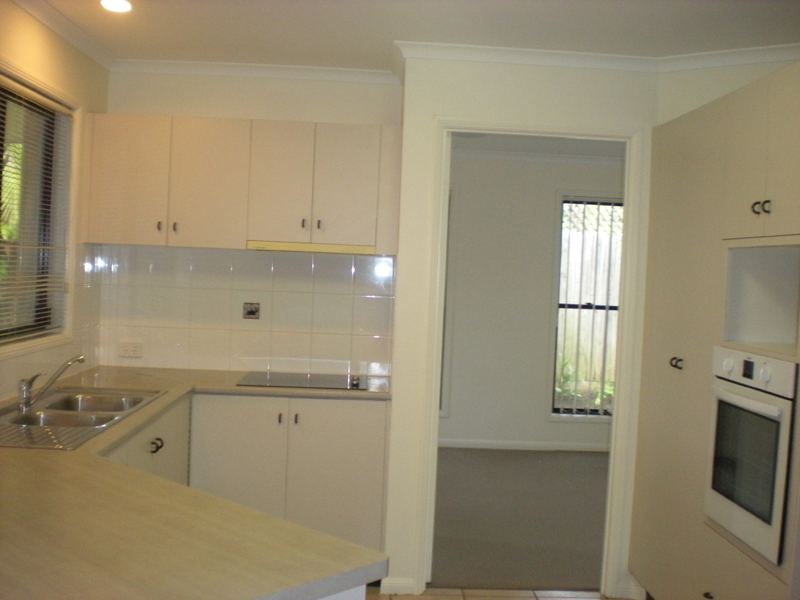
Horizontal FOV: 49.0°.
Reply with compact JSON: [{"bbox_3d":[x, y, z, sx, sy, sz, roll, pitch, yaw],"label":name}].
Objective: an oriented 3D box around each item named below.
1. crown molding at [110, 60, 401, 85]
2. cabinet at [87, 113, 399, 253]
[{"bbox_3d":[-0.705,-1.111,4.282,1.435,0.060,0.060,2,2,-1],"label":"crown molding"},{"bbox_3d":[-0.725,-0.534,4.179,1.435,0.591,0.314,2,2,-1],"label":"cabinet"}]

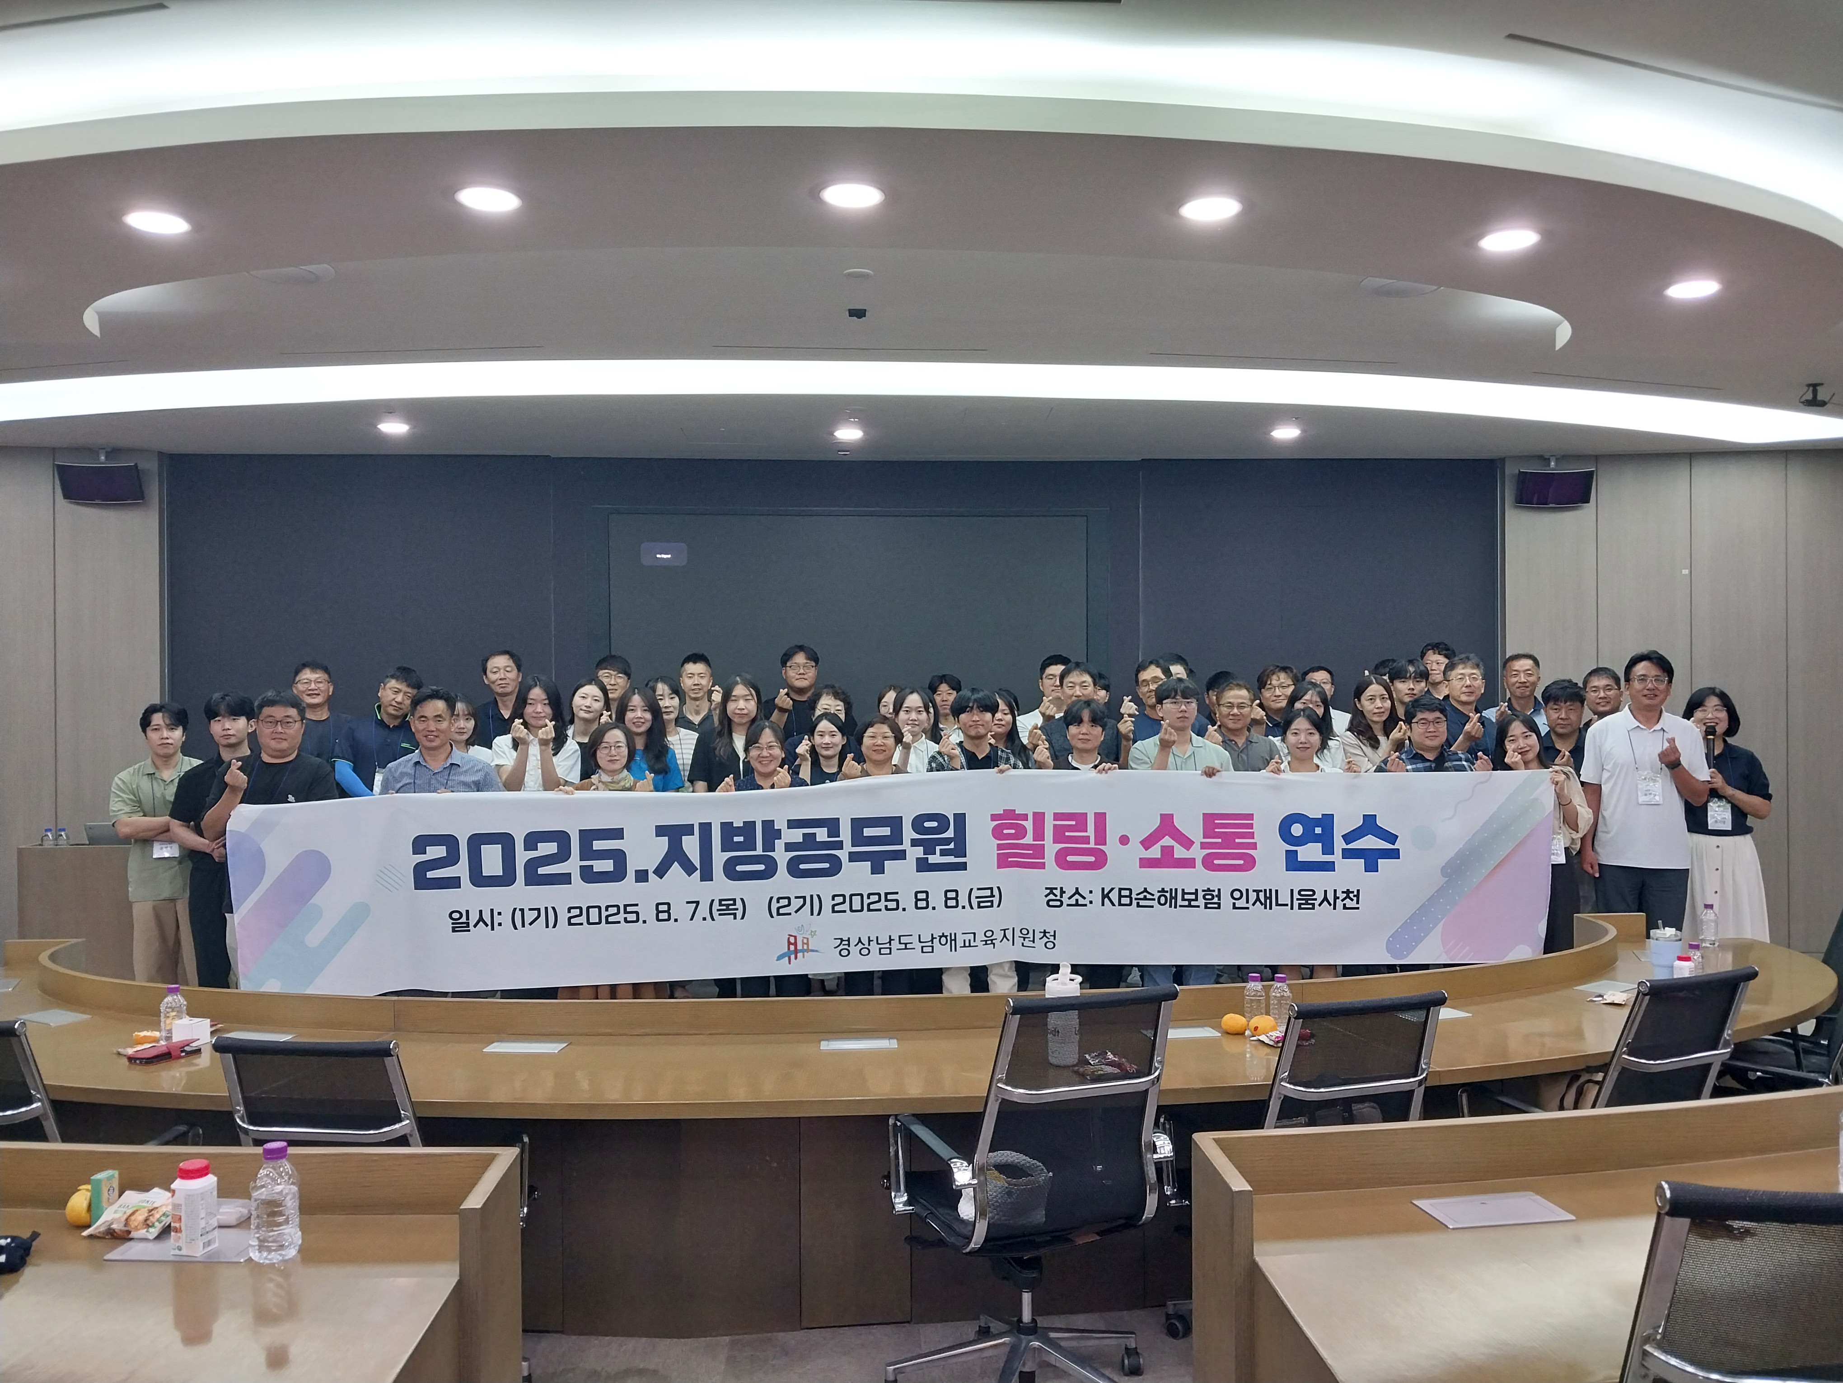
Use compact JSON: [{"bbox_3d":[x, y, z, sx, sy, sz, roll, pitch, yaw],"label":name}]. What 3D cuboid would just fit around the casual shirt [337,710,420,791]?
[{"bbox_3d":[-2.677,0.419,6.953,0.530,0.700,0.290,0,0,-14],"label":"casual shirt"}]

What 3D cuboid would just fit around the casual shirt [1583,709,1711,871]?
[{"bbox_3d":[3.020,0.400,5.780,0.540,0.690,0.300,0,0,16],"label":"casual shirt"}]

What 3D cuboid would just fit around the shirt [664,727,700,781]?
[{"bbox_3d":[-1.220,0.477,6.852,0.430,0.620,0.260,0,0,-8],"label":"shirt"}]

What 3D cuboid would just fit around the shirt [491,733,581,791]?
[{"bbox_3d":[-1.654,0.475,5.952,0.440,0.610,0.280,0,0,-10],"label":"shirt"}]

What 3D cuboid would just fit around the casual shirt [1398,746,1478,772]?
[{"bbox_3d":[2.170,0.565,5.900,0.480,0.680,0.290,0,0,12],"label":"casual shirt"}]

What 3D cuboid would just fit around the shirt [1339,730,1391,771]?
[{"bbox_3d":[2.324,0.482,7.150,0.430,0.600,0.250,0,0,11],"label":"shirt"}]

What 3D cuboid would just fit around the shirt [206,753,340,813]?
[{"bbox_3d":[-2.570,0.555,5.500,0.550,0.670,0.330,0,0,-13],"label":"shirt"}]

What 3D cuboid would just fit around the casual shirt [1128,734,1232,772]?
[{"bbox_3d":[1.164,0.524,6.200,0.500,0.680,0.270,0,0,6],"label":"casual shirt"}]

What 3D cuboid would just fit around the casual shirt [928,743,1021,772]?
[{"bbox_3d":[0.250,0.564,6.250,0.500,0.680,0.270,0,0,1],"label":"casual shirt"}]

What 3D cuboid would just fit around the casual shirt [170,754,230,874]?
[{"bbox_3d":[-2.880,0.510,5.800,0.490,0.560,0.300,0,0,-20],"label":"casual shirt"}]

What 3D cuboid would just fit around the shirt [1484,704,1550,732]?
[{"bbox_3d":[3.050,0.390,7.020,0.480,0.690,0.280,0,0,14],"label":"shirt"}]

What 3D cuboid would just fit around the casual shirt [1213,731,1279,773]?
[{"bbox_3d":[1.574,0.527,6.800,0.480,0.680,0.270,0,0,8],"label":"casual shirt"}]

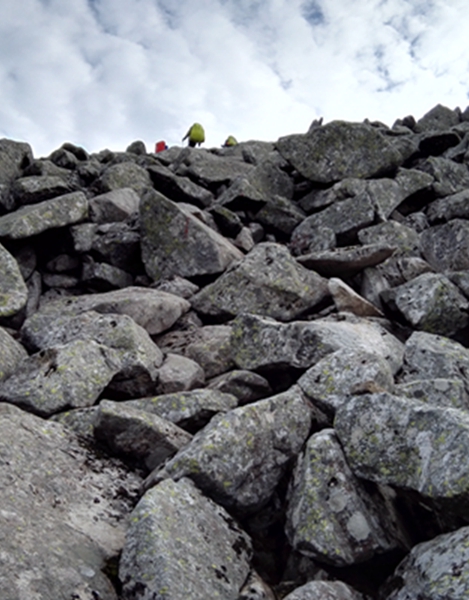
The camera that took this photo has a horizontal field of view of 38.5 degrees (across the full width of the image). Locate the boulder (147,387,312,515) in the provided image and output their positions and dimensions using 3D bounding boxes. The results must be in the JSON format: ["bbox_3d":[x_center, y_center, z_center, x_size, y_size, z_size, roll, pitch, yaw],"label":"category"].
[{"bbox_3d":[-0.021,0.620,2.765,0.684,0.480,0.459,2,-7,-15],"label":"boulder"}]

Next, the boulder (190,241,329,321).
[{"bbox_3d":[0.173,-0.128,4.650,0.941,0.522,0.600,0,-9,2],"label":"boulder"}]

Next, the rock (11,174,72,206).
[{"bbox_3d":[-3.108,-1.779,10.800,0.900,0.400,0.650,1,-6,-8],"label":"rock"}]

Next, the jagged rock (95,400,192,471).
[{"bbox_3d":[-0.384,0.566,2.800,0.408,0.283,0.300,1,-9,-8],"label":"jagged rock"}]

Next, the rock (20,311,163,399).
[{"bbox_3d":[-0.778,0.302,3.650,0.740,0.440,0.500,1,-6,-6],"label":"rock"}]

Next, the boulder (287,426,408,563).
[{"bbox_3d":[0.410,0.717,2.434,0.407,0.473,0.334,-2,-7,20],"label":"boulder"}]

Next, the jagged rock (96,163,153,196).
[{"bbox_3d":[-1.551,-1.668,9.450,0.789,0.541,0.621,1,-7,-5],"label":"jagged rock"}]

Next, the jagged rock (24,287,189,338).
[{"bbox_3d":[-0.833,0.107,4.364,1.068,0.389,0.668,1,-7,-5],"label":"jagged rock"}]

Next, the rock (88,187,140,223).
[{"bbox_3d":[-1.288,-1.025,7.200,0.546,0.376,0.420,2,-9,-10],"label":"rock"}]

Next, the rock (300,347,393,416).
[{"bbox_3d":[0.530,0.413,3.200,0.455,0.350,0.380,-2,-9,9],"label":"rock"}]

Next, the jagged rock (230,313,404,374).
[{"bbox_3d":[0.464,0.254,3.750,0.949,0.355,0.550,-1,-9,7],"label":"jagged rock"}]

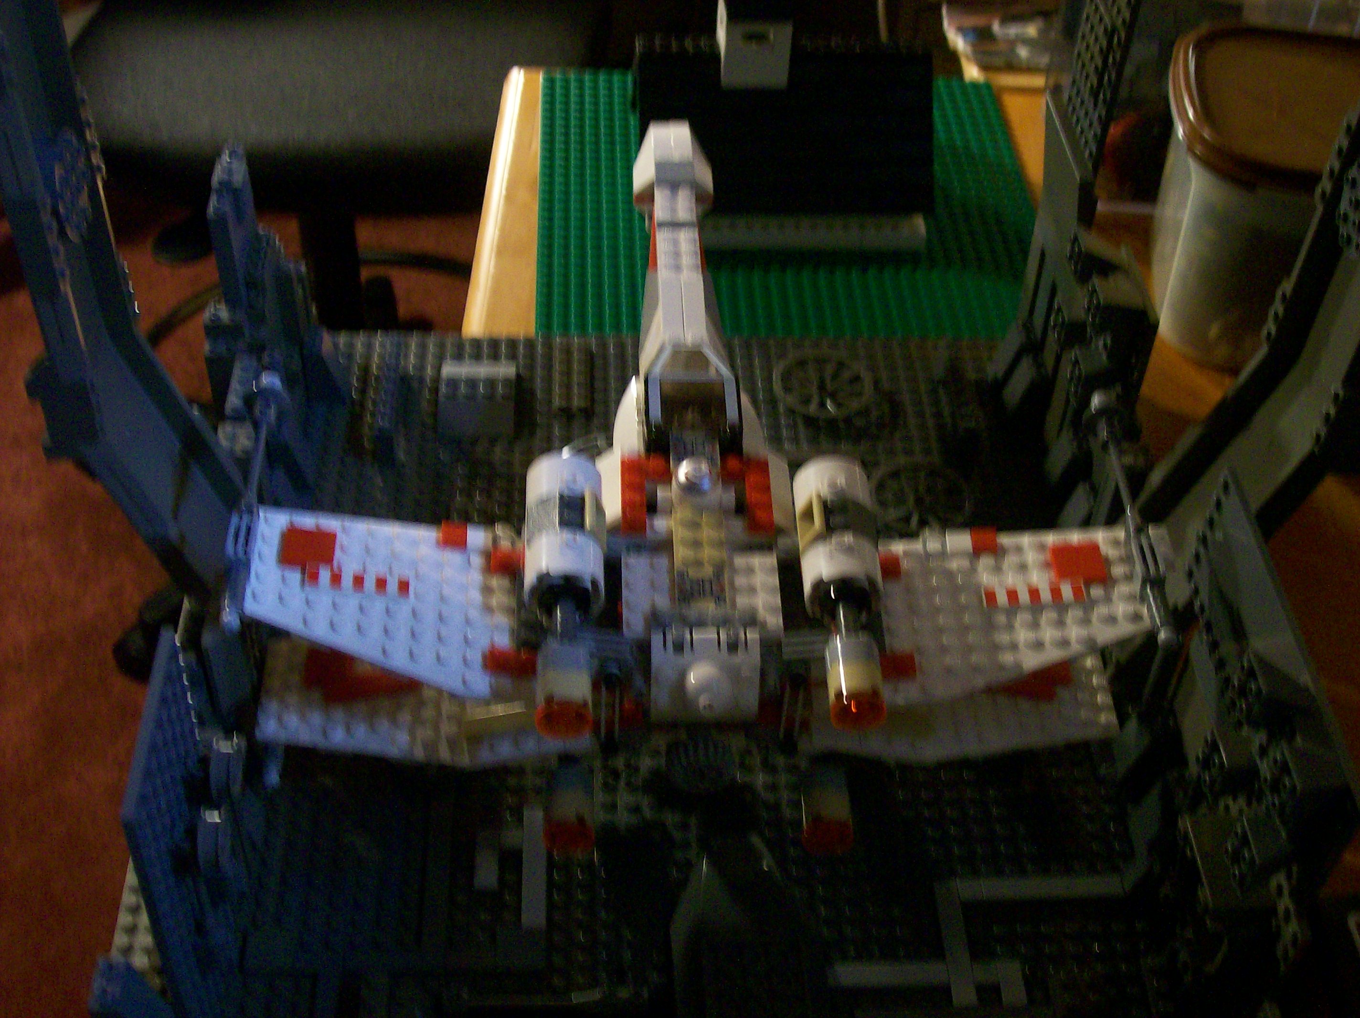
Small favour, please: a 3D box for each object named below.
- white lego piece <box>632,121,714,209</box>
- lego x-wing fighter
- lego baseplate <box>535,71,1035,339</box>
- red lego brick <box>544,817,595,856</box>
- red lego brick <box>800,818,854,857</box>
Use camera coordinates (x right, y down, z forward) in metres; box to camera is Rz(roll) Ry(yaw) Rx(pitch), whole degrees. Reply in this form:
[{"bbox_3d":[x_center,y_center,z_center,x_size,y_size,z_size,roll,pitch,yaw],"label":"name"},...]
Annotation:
[{"bbox_3d":[-0.003,-0.147,0.727,0.032,0.023,0.063,2,46,-5],"label":"white lego piece"},{"bbox_3d":[0.000,-0.042,0.642,0.283,0.092,0.334,2,46,-5],"label":"lego x-wing fighter"},{"bbox_3d":[0.057,-0.153,0.899,0.256,0.004,0.256,1,43,-4],"label":"lego baseplate"},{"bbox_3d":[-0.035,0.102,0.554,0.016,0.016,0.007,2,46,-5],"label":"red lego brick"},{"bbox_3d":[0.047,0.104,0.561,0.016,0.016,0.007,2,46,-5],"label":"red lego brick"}]

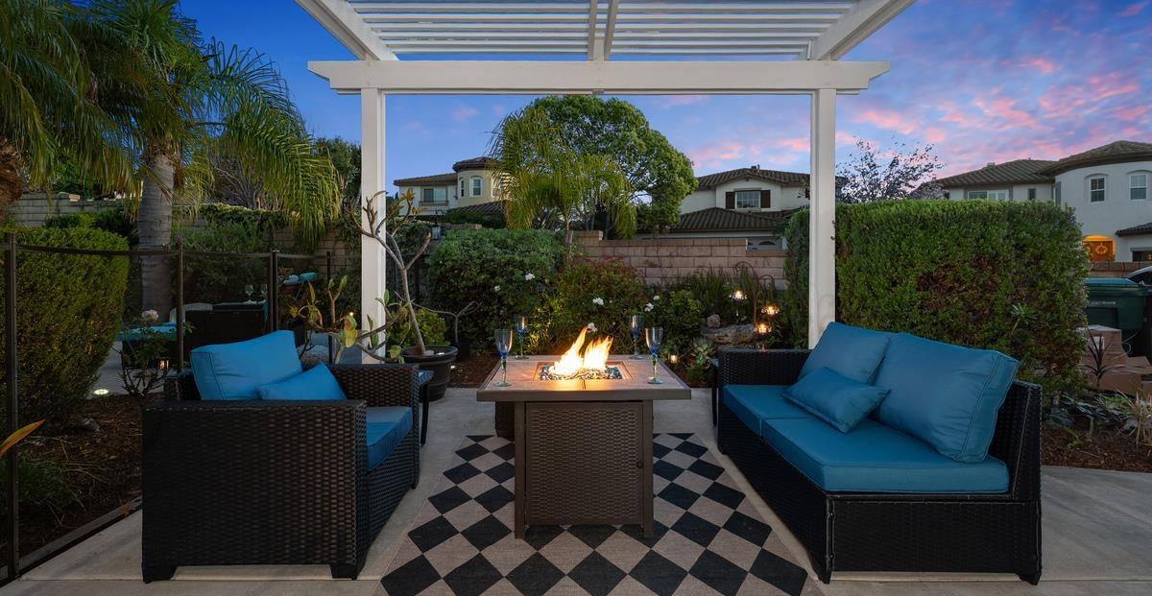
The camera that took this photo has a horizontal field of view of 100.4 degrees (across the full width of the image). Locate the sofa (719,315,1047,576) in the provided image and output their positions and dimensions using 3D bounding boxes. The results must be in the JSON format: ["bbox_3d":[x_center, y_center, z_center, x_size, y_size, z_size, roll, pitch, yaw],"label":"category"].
[{"bbox_3d":[1.266,0.631,2.325,0.753,0.716,1.173,0,3,-2],"label":"sofa"}]

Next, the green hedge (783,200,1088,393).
[{"bbox_3d":[3.060,0.004,4.300,2.100,1.620,0.950,0,3,-2],"label":"green hedge"}]

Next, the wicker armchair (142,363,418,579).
[{"bbox_3d":[-1.172,0.652,2.098,0.759,0.688,0.770,0,3,-2],"label":"wicker armchair"}]

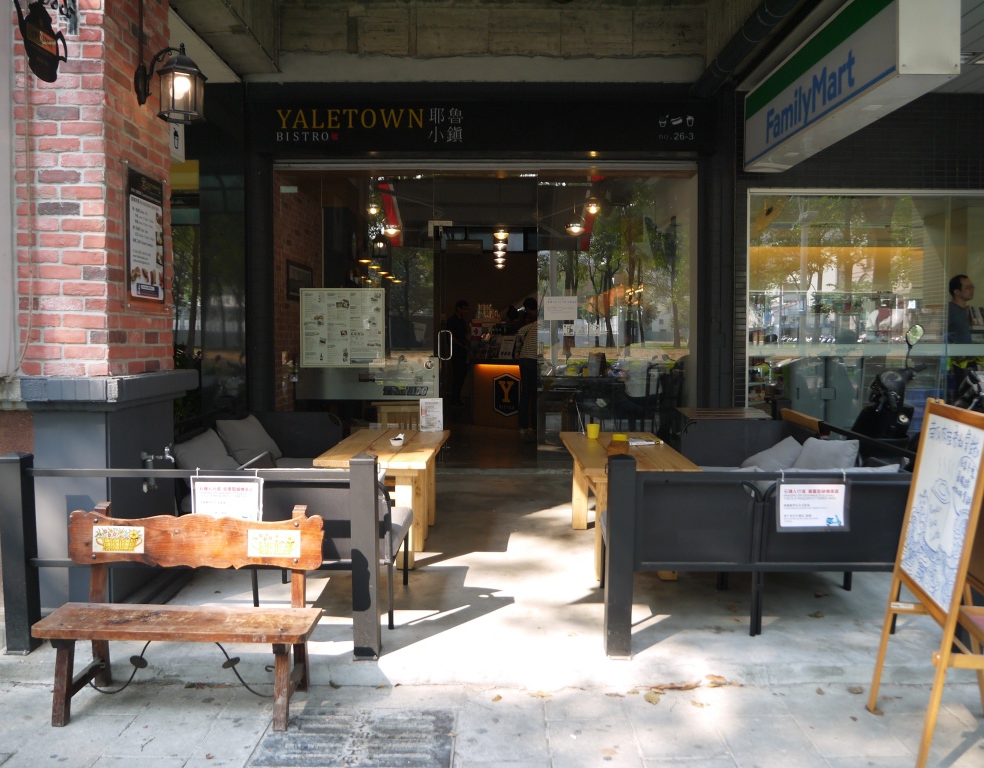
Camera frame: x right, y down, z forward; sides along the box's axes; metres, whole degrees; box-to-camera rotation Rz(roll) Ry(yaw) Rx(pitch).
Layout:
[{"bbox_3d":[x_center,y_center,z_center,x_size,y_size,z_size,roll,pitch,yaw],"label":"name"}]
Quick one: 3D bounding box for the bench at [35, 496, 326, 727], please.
[{"bbox_3d":[-1.382,1.010,3.732,1.190,0.870,0.500,0,3,0],"label":"bench"}]

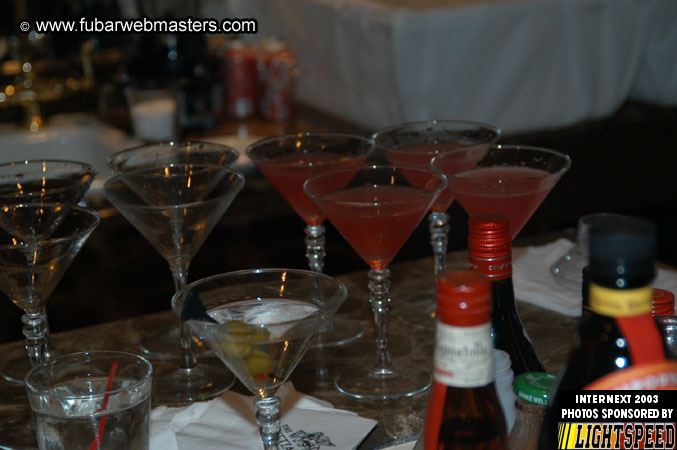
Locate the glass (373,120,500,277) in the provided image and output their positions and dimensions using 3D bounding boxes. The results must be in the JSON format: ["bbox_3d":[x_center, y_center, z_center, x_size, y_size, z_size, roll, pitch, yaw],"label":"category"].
[{"bbox_3d":[0.092,0.002,1.689,0.118,0.174,0.118,-2,16,0],"label":"glass"}]

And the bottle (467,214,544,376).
[{"bbox_3d":[0.098,0.118,1.157,0.075,0.253,0.075,-2,16,0],"label":"bottle"}]

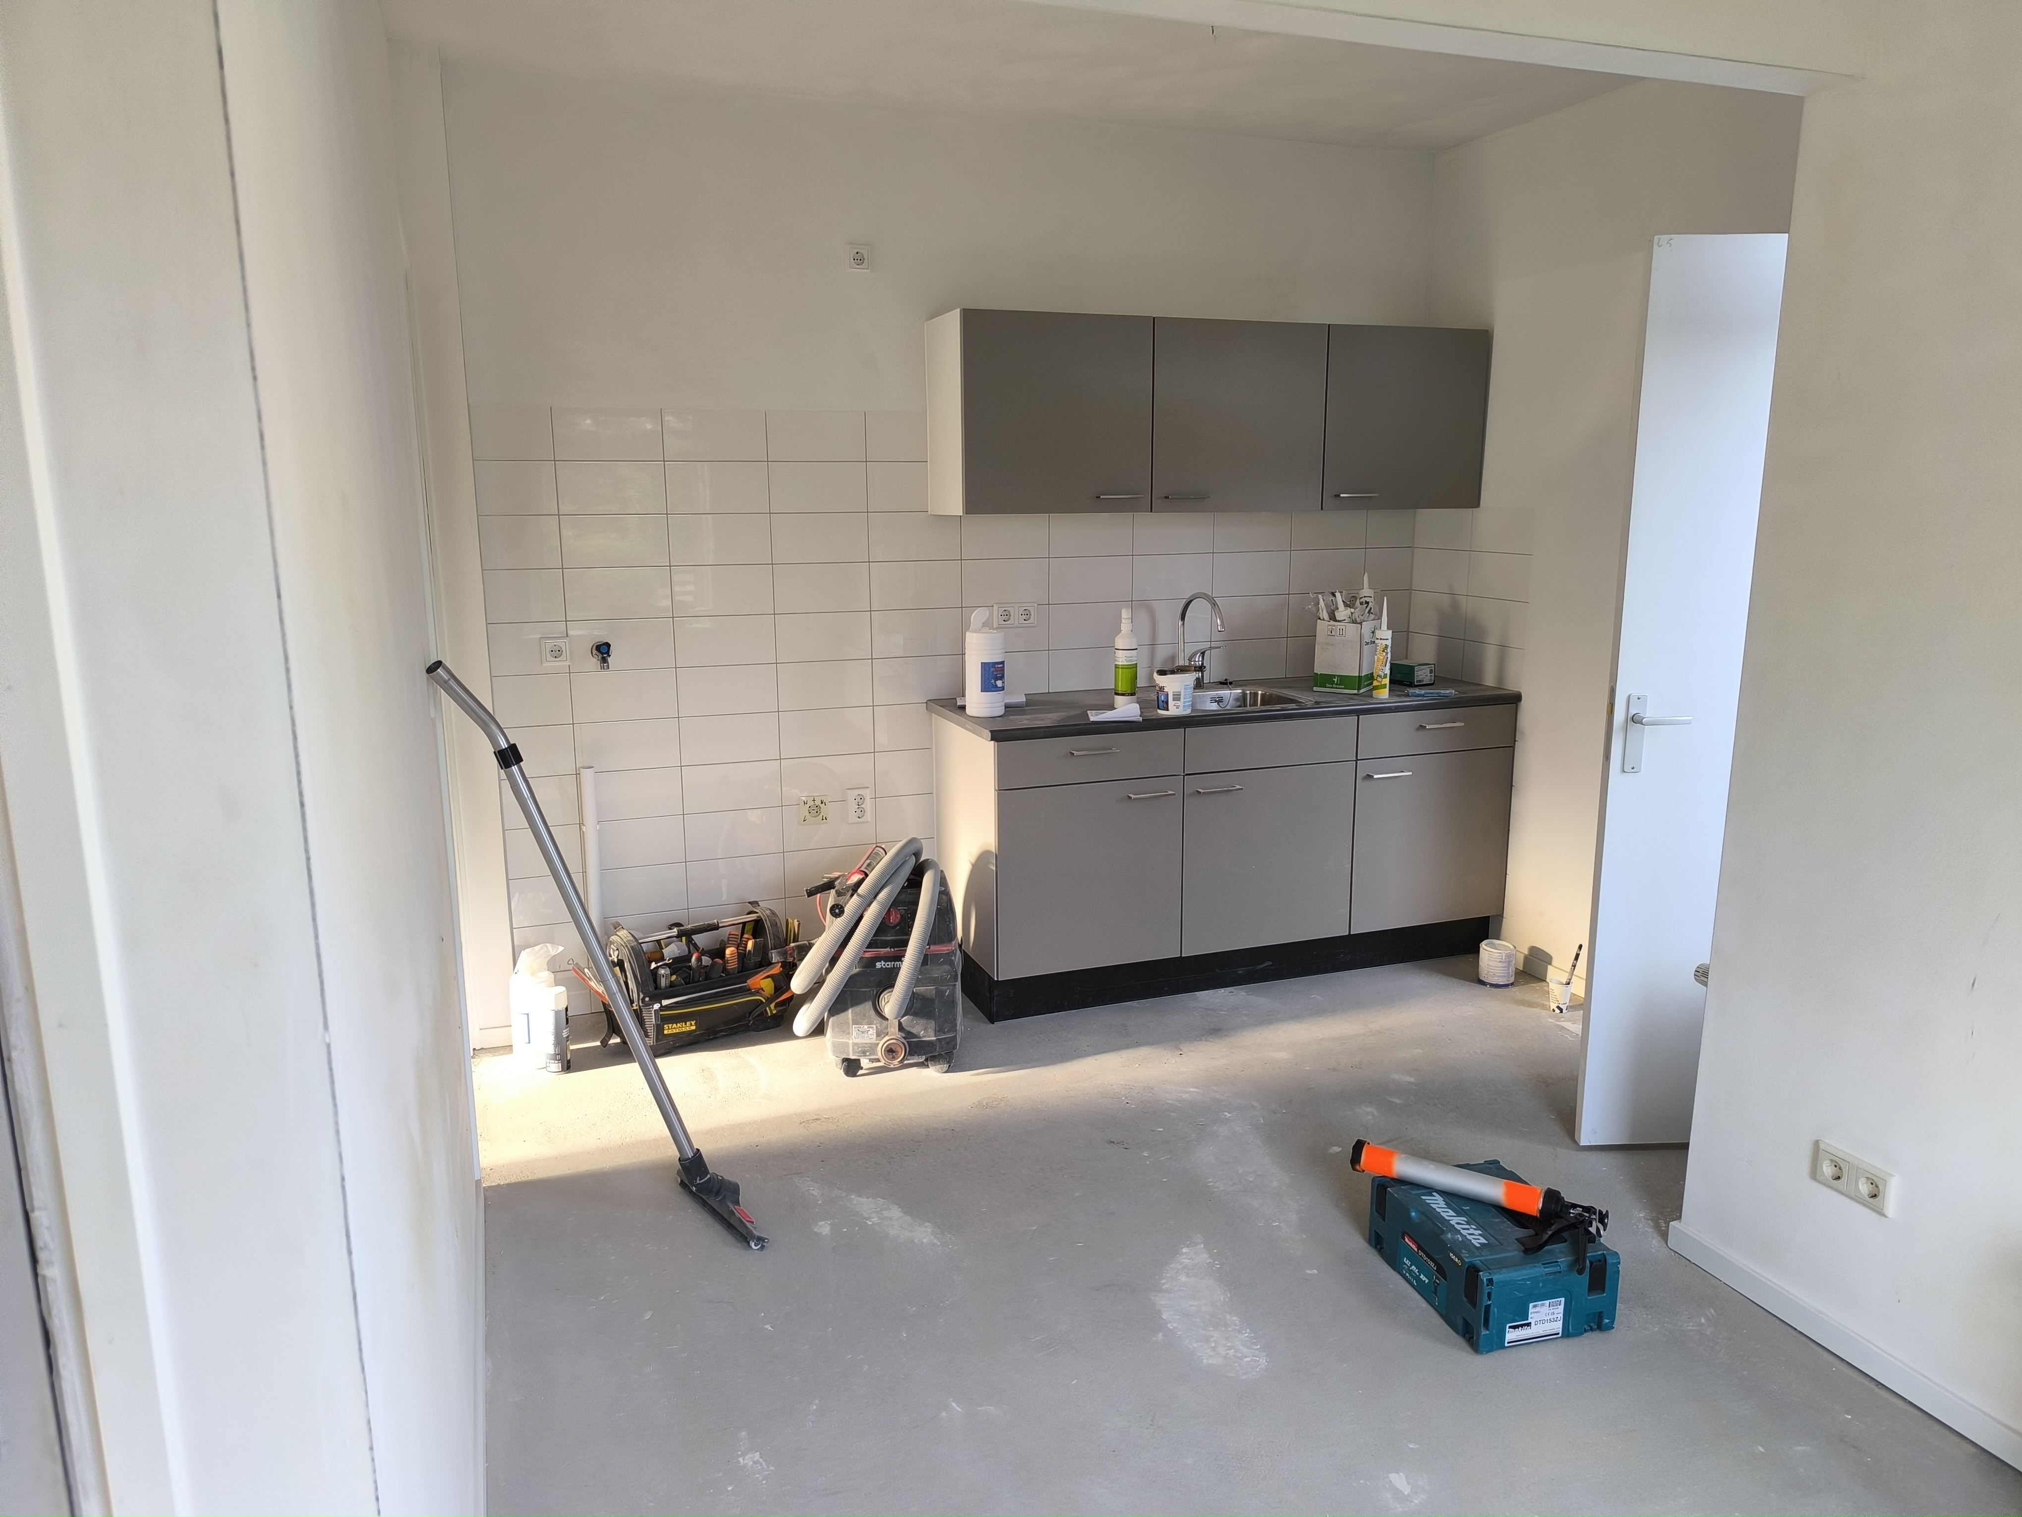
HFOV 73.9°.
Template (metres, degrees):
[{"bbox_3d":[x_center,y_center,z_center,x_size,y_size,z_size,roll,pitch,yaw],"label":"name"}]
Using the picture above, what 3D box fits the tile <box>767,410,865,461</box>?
[{"bbox_3d":[-0.582,-0.967,4.043,0.299,0.149,0.010,-4,12,-20],"label":"tile"}]

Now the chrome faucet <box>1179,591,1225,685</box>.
[{"bbox_3d":[0.621,-0.379,4.393,0.055,0.325,0.225,-7,13,-31],"label":"chrome faucet"}]

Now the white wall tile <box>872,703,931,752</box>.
[{"bbox_3d":[-0.293,-0.104,4.305,0.298,0.148,0.010,-5,12,-20],"label":"white wall tile"}]

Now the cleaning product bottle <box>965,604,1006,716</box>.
[{"bbox_3d":[-0.077,-0.290,4.019,0.115,0.317,0.115,0,12,0],"label":"cleaning product bottle"}]

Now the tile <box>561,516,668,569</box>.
[{"bbox_3d":[-1.139,-0.624,3.872,0.297,0.147,0.010,-4,12,-20],"label":"tile"}]

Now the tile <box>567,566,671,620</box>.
[{"bbox_3d":[-1.144,-0.482,3.927,0.298,0.148,0.010,-4,12,-20],"label":"tile"}]

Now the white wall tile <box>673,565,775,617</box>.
[{"bbox_3d":[-0.866,-0.506,4.038,0.299,0.148,0.010,-5,13,-20],"label":"white wall tile"}]

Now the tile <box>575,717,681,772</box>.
[{"bbox_3d":[-1.141,-0.040,4.015,0.298,0.148,0.010,-4,12,-20],"label":"tile"}]

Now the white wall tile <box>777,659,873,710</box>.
[{"bbox_3d":[-0.582,-0.232,4.201,0.299,0.148,0.010,-5,13,-20],"label":"white wall tile"}]

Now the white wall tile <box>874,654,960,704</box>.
[{"bbox_3d":[-0.295,-0.251,4.290,0.299,0.149,0.010,-4,12,-20],"label":"white wall tile"}]

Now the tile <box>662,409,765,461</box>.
[{"bbox_3d":[-0.861,-0.941,3.922,0.298,0.148,0.010,-4,12,-20],"label":"tile"}]

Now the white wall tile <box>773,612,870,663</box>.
[{"bbox_3d":[-0.582,-0.380,4.170,0.299,0.148,0.010,-5,13,-20],"label":"white wall tile"}]

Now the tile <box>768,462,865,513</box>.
[{"bbox_3d":[-0.583,-0.821,4.070,0.298,0.148,0.010,-4,12,-20],"label":"tile"}]

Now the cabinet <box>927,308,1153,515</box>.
[{"bbox_3d":[0.083,-1.027,4.058,0.600,0.563,0.350,-4,12,-20],"label":"cabinet"}]

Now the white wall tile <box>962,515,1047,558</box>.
[{"bbox_3d":[-0.017,-0.720,4.312,0.299,0.148,0.010,-5,13,-20],"label":"white wall tile"}]

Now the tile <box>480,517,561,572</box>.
[{"bbox_3d":[-1.390,-0.611,3.809,0.220,0.148,0.010,-4,12,-20],"label":"tile"}]

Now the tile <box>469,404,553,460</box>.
[{"bbox_3d":[-1.387,-0.906,3.750,0.210,0.149,0.010,-4,12,-20],"label":"tile"}]

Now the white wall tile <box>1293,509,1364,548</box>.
[{"bbox_3d":[1.108,-0.804,4.707,0.298,0.148,0.010,-4,12,-20],"label":"white wall tile"}]

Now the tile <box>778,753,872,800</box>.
[{"bbox_3d":[-0.576,0.066,4.245,0.299,0.149,0.010,-4,12,-20],"label":"tile"}]

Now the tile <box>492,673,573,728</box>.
[{"bbox_3d":[-1.390,-0.169,3.911,0.211,0.148,0.010,-5,13,-20],"label":"tile"}]

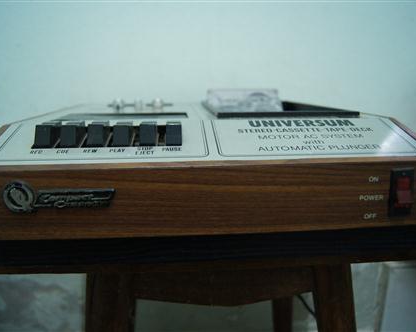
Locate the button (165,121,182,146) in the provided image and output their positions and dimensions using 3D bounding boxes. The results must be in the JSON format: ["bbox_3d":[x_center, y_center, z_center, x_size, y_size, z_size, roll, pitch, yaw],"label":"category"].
[{"bbox_3d":[-0.028,-0.027,0.313,0.013,0.019,0.021,-1,13,-4],"label":"button"}]

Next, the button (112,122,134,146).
[{"bbox_3d":[-0.070,-0.026,0.310,0.012,0.019,0.021,-1,13,-4],"label":"button"}]

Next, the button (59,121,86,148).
[{"bbox_3d":[-0.111,-0.025,0.307,0.012,0.019,0.021,-1,13,-4],"label":"button"}]

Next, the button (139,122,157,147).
[{"bbox_3d":[-0.049,-0.027,0.312,0.013,0.019,0.021,-1,13,-4],"label":"button"}]

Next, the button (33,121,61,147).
[{"bbox_3d":[-0.131,-0.025,0.305,0.012,0.019,0.021,-1,13,-4],"label":"button"}]

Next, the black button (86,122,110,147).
[{"bbox_3d":[-0.090,-0.026,0.309,0.012,0.019,0.021,-1,13,-4],"label":"black button"}]

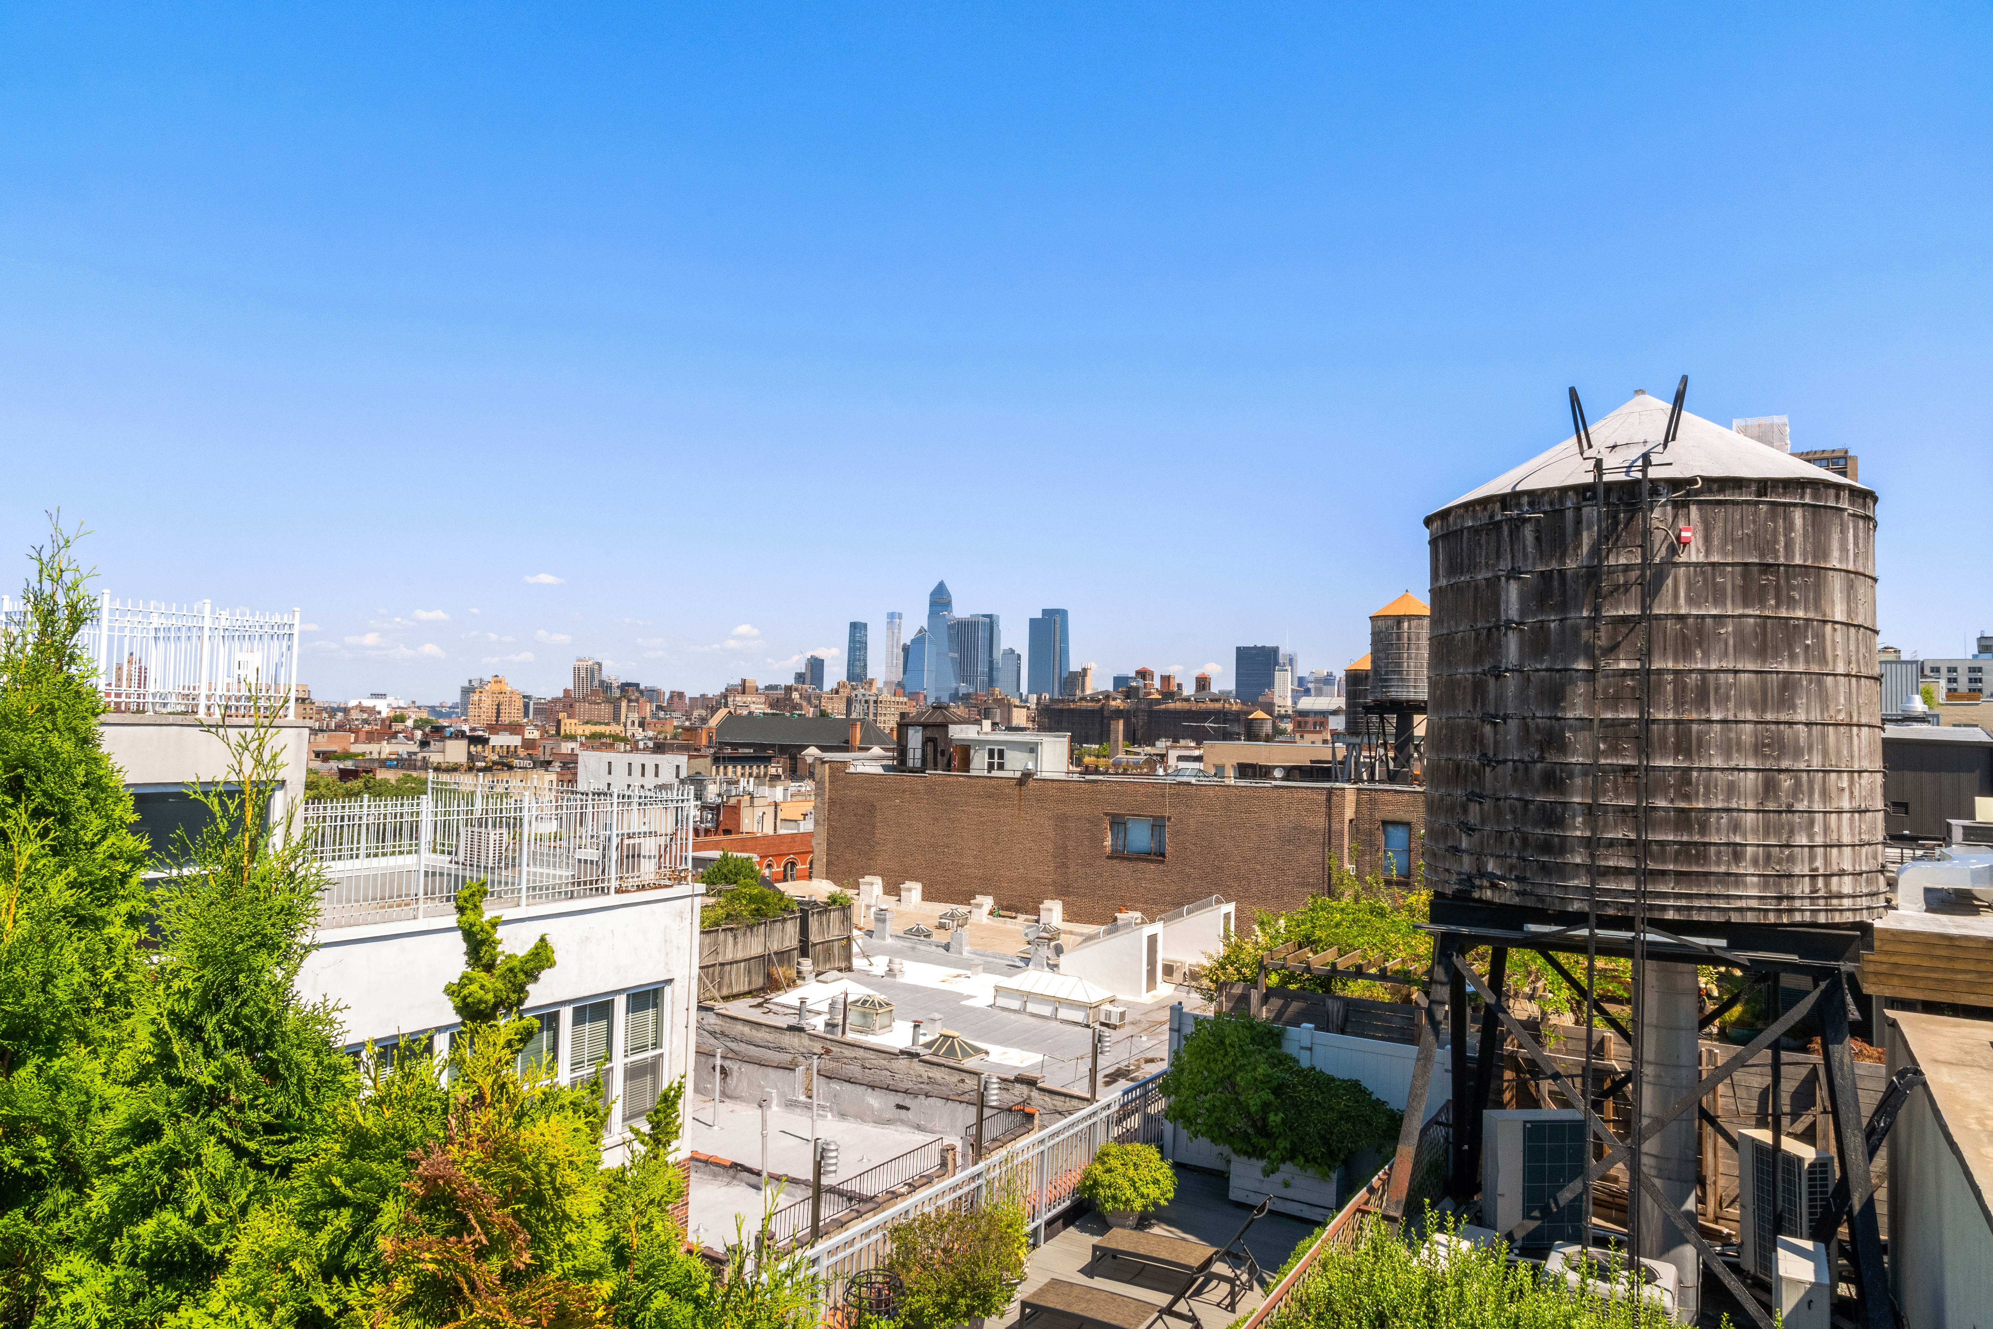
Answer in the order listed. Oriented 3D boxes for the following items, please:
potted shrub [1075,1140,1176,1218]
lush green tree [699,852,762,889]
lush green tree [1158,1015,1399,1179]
[{"bbox_3d":[1.387,5.611,14.350,1.030,0.840,1.030,1,-3,0],"label":"potted shrub"},{"bbox_3d":[-10.590,8.265,53.000,2.400,1.800,2.300,1,-3,0],"label":"lush green tree"},{"bbox_3d":[3.215,4.937,15.200,2.800,1.600,1.500,0,-3,31],"label":"lush green tree"}]

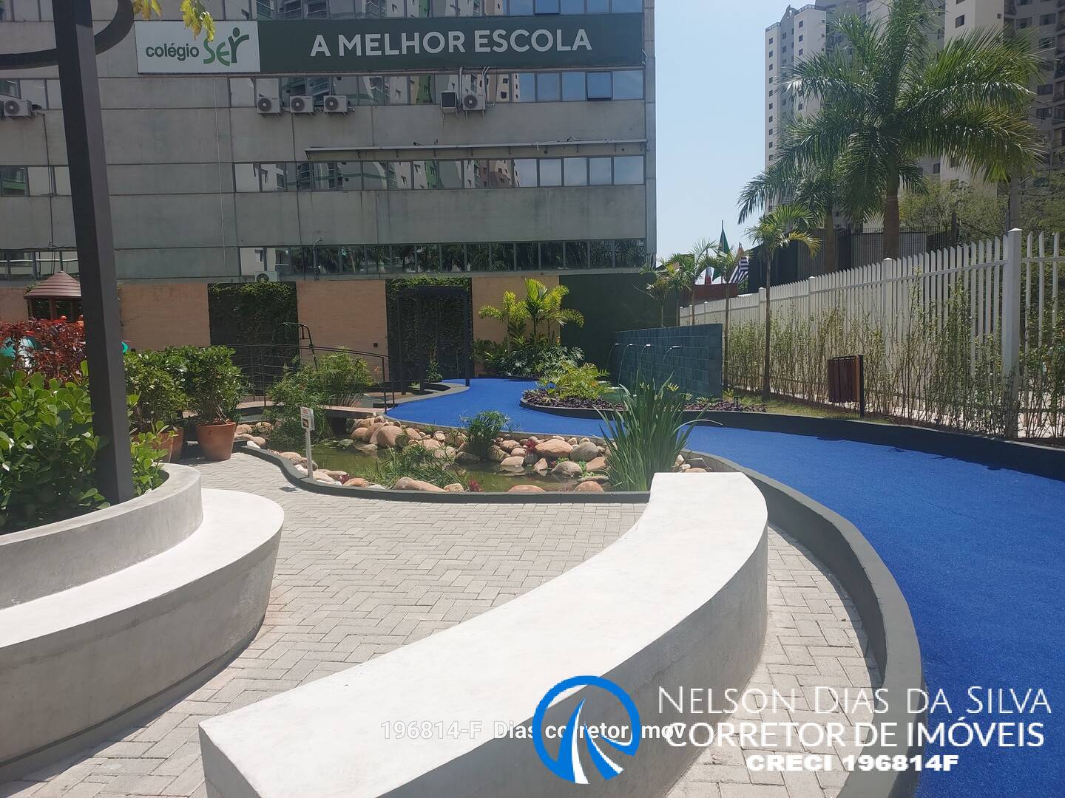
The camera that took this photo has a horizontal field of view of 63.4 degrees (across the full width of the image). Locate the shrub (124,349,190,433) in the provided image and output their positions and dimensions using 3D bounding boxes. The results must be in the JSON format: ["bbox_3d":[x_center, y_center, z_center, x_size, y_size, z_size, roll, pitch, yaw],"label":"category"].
[{"bbox_3d":[-4.307,-0.095,9.812,0.800,0.939,0.780,-3,5,-24],"label":"shrub"}]

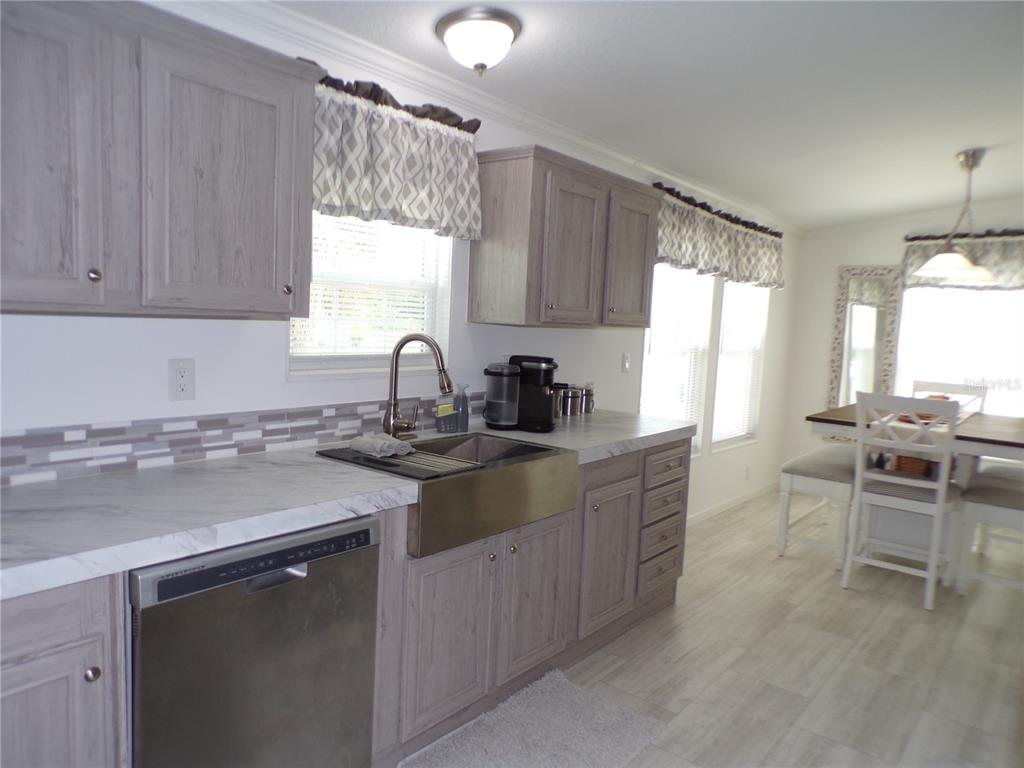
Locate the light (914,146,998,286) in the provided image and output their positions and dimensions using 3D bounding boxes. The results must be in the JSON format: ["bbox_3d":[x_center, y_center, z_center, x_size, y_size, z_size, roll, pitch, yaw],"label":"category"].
[{"bbox_3d":[2.560,-0.936,3.996,0.320,0.740,0.920,7,7,39],"label":"light"}]

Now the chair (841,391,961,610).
[{"bbox_3d":[2.139,0.588,3.854,0.480,1.075,0.560,7,7,39],"label":"chair"}]

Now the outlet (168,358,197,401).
[{"bbox_3d":[-0.948,-0.011,2.043,0.012,0.118,0.076,7,7,39],"label":"outlet"}]

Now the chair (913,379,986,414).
[{"bbox_3d":[2.837,0.538,4.754,0.465,1.065,0.550,7,7,39],"label":"chair"}]

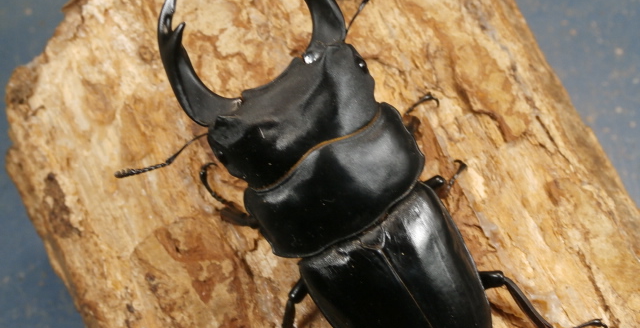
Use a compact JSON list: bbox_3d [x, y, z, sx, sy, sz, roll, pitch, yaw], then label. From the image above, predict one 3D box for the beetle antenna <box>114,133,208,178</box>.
[{"bbox_3d":[-0.024,-0.001,0.189,0.016,0.002,0.003,-25,67,-11],"label":"beetle antenna"}]

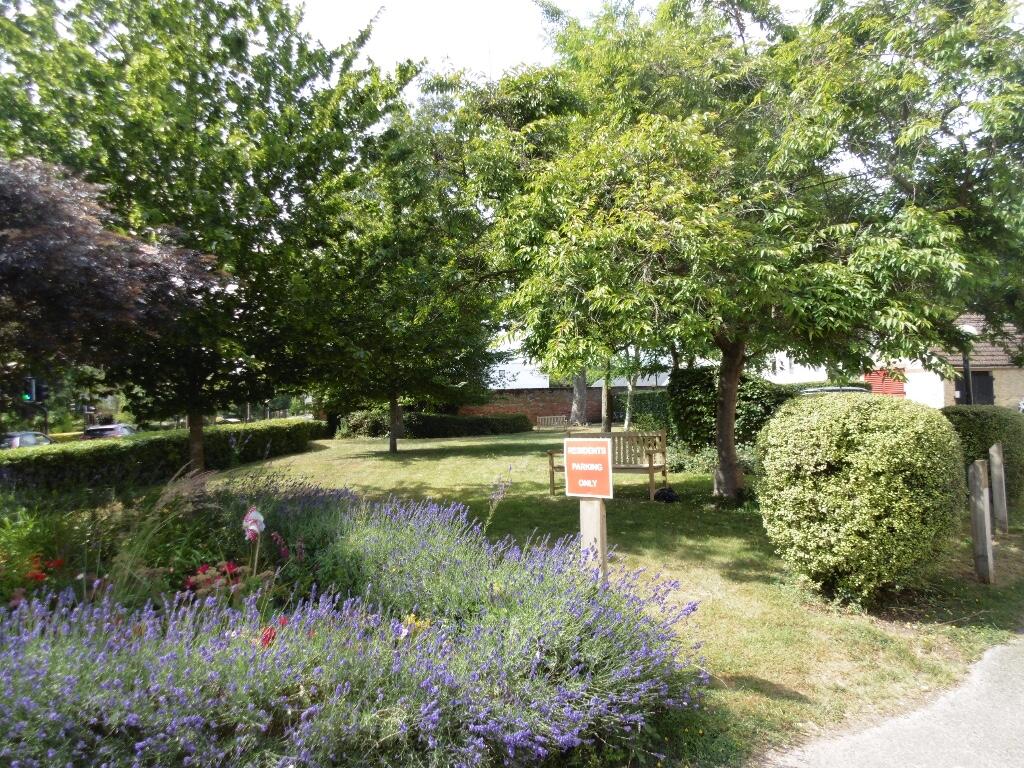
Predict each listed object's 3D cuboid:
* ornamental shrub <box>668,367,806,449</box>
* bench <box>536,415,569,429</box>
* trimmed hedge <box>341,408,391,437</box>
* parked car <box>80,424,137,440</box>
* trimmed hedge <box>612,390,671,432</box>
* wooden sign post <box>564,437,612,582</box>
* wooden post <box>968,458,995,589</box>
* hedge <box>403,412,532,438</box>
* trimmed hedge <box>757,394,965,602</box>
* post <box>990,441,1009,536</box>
[{"bbox_3d":[5.128,0.656,14.800,3.000,2.060,2.000,-2,-2,12],"label":"ornamental shrub"},{"bbox_3d":[2.116,1.974,34.000,1.500,0.880,0.600,-2,-2,-12],"label":"bench"},{"bbox_3d":[-7.203,1.995,32.000,2.500,1.400,1.700,-2,-2,-18],"label":"trimmed hedge"},{"bbox_3d":[-22.376,3.115,36.000,1.780,1.500,4.200,-2,-2,-10],"label":"parked car"},{"bbox_3d":[6.766,1.292,34.000,2.950,1.900,1.800,-2,-2,6],"label":"trimmed hedge"},{"bbox_3d":[0.473,0.921,3.820,0.285,1.170,0.140,-3,-2,26],"label":"wooden sign post"},{"bbox_3d":[3.369,0.981,4.670,0.110,0.890,0.110,-4,-3,43],"label":"wooden post"},{"bbox_3d":[-2.251,2.018,32.200,6.600,1.000,1.400,-1,-2,-23],"label":"hedge"},{"bbox_3d":[2.529,0.772,4.820,1.400,1.380,1.400,-3,-2,28],"label":"trimmed hedge"},{"bbox_3d":[4.659,0.988,6.200,0.110,0.880,0.110,-4,-3,43],"label":"post"}]

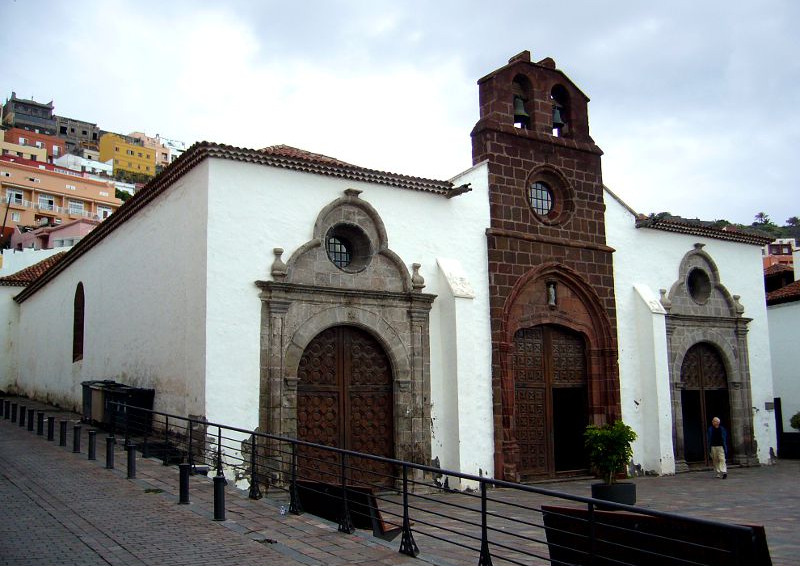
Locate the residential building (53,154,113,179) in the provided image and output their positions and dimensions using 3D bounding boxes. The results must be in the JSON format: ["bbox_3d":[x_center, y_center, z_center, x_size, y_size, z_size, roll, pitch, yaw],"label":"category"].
[{"bbox_3d":[-68.903,-25.230,175.846,10.000,4.500,8.000,6,-11,-39],"label":"residential building"}]

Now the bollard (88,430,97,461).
[{"bbox_3d":[-5.855,3.105,15.431,0.140,0.550,0.140,5,-10,-34],"label":"bollard"}]

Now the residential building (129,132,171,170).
[{"bbox_3d":[-73.907,-38.782,238.558,10.000,9.000,10.000,4,-10,-32],"label":"residential building"}]

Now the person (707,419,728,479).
[{"bbox_3d":[8.944,4.684,22.949,0.550,1.710,0.400,-2,-9,8],"label":"person"}]

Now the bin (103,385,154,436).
[{"bbox_3d":[-6.800,3.169,20.133,0.800,1.200,1.200,5,-11,-37],"label":"bin"}]

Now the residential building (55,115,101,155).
[{"bbox_3d":[-76.761,-34.968,192.492,8.500,8.000,9.000,6,-11,-39],"label":"residential building"}]

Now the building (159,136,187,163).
[{"bbox_3d":[-69.723,-40.364,248.896,8.000,8.000,9.000,4,-10,-32],"label":"building"}]

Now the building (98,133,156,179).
[{"bbox_3d":[-68.106,-31.397,202.047,11.000,8.500,11.000,4,-10,-32],"label":"building"}]

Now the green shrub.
[{"bbox_3d":[4.680,3.780,17.985,1.120,1.460,1.120,-1,-9,0],"label":"green shrub"}]

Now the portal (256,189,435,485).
[{"bbox_3d":[-1.173,1.393,19.565,4.800,7.350,0.600,5,-10,-34],"label":"portal"}]

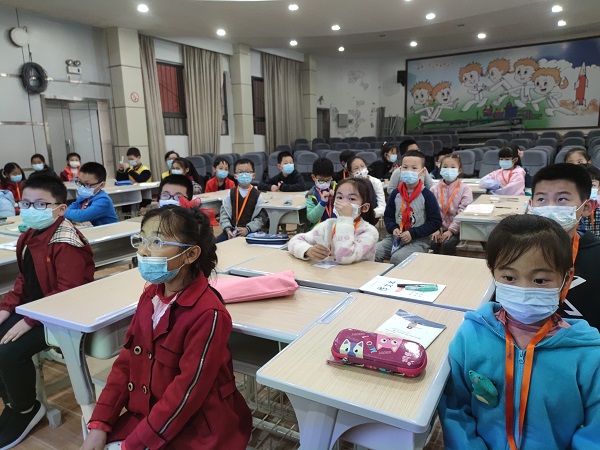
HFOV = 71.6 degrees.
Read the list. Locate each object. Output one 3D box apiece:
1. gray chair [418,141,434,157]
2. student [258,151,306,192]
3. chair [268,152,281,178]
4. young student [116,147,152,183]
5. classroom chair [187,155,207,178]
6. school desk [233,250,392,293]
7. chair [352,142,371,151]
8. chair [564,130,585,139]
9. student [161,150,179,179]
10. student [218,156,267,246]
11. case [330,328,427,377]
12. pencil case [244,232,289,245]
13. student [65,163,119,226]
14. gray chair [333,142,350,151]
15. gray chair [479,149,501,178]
[{"bbox_3d":[3.273,-1.706,10.902,0.540,0.960,0.580,2,12,15],"label":"gray chair"},{"bbox_3d":[-0.140,-0.224,4.359,0.460,1.060,0.540,-1,12,0],"label":"student"},{"bbox_3d":[-0.431,-0.861,8.069,0.540,1.082,0.620,1,11,10],"label":"chair"},{"bbox_3d":[-1.957,-0.309,4.922,0.420,1.180,0.600,6,14,33],"label":"young student"},{"bbox_3d":[-1.939,-0.794,7.779,0.540,0.960,0.580,-1,12,0],"label":"classroom chair"},{"bbox_3d":[0.070,0.540,1.935,0.610,0.720,0.410,5,13,26],"label":"school desk"},{"bbox_3d":[1.618,-1.670,11.184,0.540,1.030,0.620,2,12,16],"label":"chair"},{"bbox_3d":[6.818,-1.808,10.380,0.540,1.030,0.620,5,13,29],"label":"chair"},{"bbox_3d":[-1.549,-0.315,5.068,0.420,1.140,0.600,6,14,33],"label":"student"},{"bbox_3d":[-0.457,0.068,3.257,0.420,1.146,0.600,1,12,11],"label":"student"},{"bbox_3d":[0.193,0.309,1.021,0.230,0.056,0.110,5,13,28],"label":"case"},{"bbox_3d":[-0.170,0.077,2.212,0.222,0.046,0.100,1,12,11],"label":"pencil case"},{"bbox_3d":[-1.378,0.118,2.817,0.540,1.060,0.420,-12,15,-41],"label":"student"},{"bbox_3d":[1.152,-1.712,11.199,0.540,0.960,0.580,-2,12,-6],"label":"gray chair"},{"bbox_3d":[3.094,-0.709,6.748,0.540,0.960,0.580,6,14,32],"label":"gray chair"}]

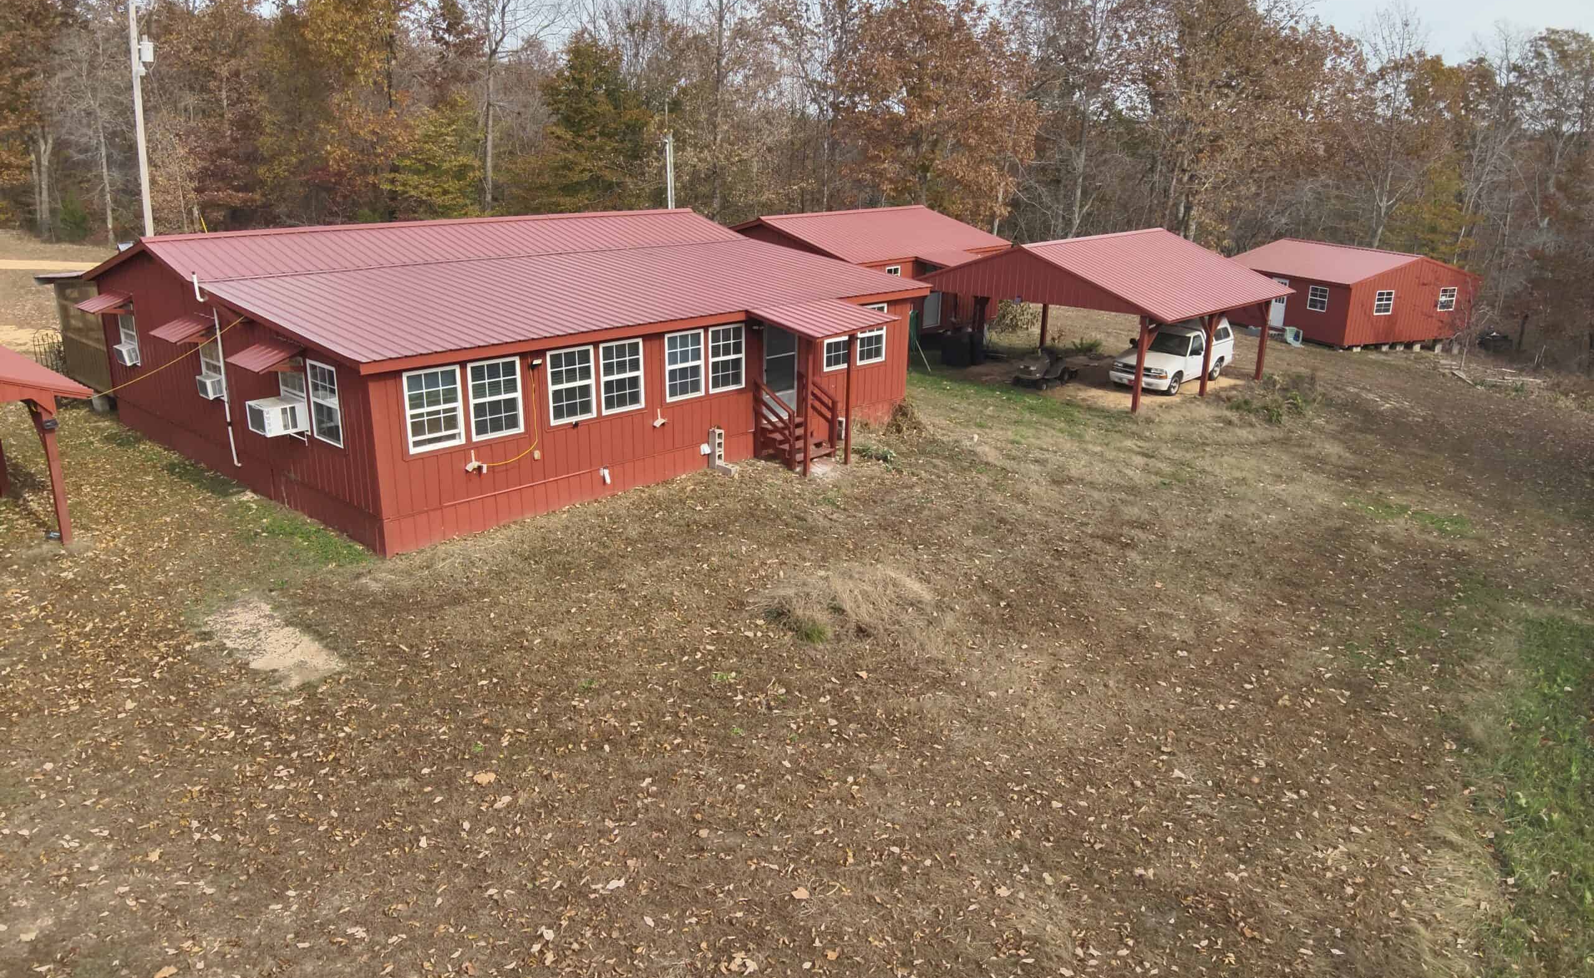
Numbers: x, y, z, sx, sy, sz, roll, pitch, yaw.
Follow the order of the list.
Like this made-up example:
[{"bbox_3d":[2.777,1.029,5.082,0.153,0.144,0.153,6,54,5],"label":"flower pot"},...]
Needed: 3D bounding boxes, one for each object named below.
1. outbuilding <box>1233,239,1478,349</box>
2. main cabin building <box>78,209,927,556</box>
[{"bbox_3d":[23.854,-8.666,48.246,7.073,3.772,7.636,-6,18,-19],"label":"outbuilding"},{"bbox_3d":[-5.537,-3.437,23.613,13.415,4.186,13.233,16,23,41],"label":"main cabin building"}]

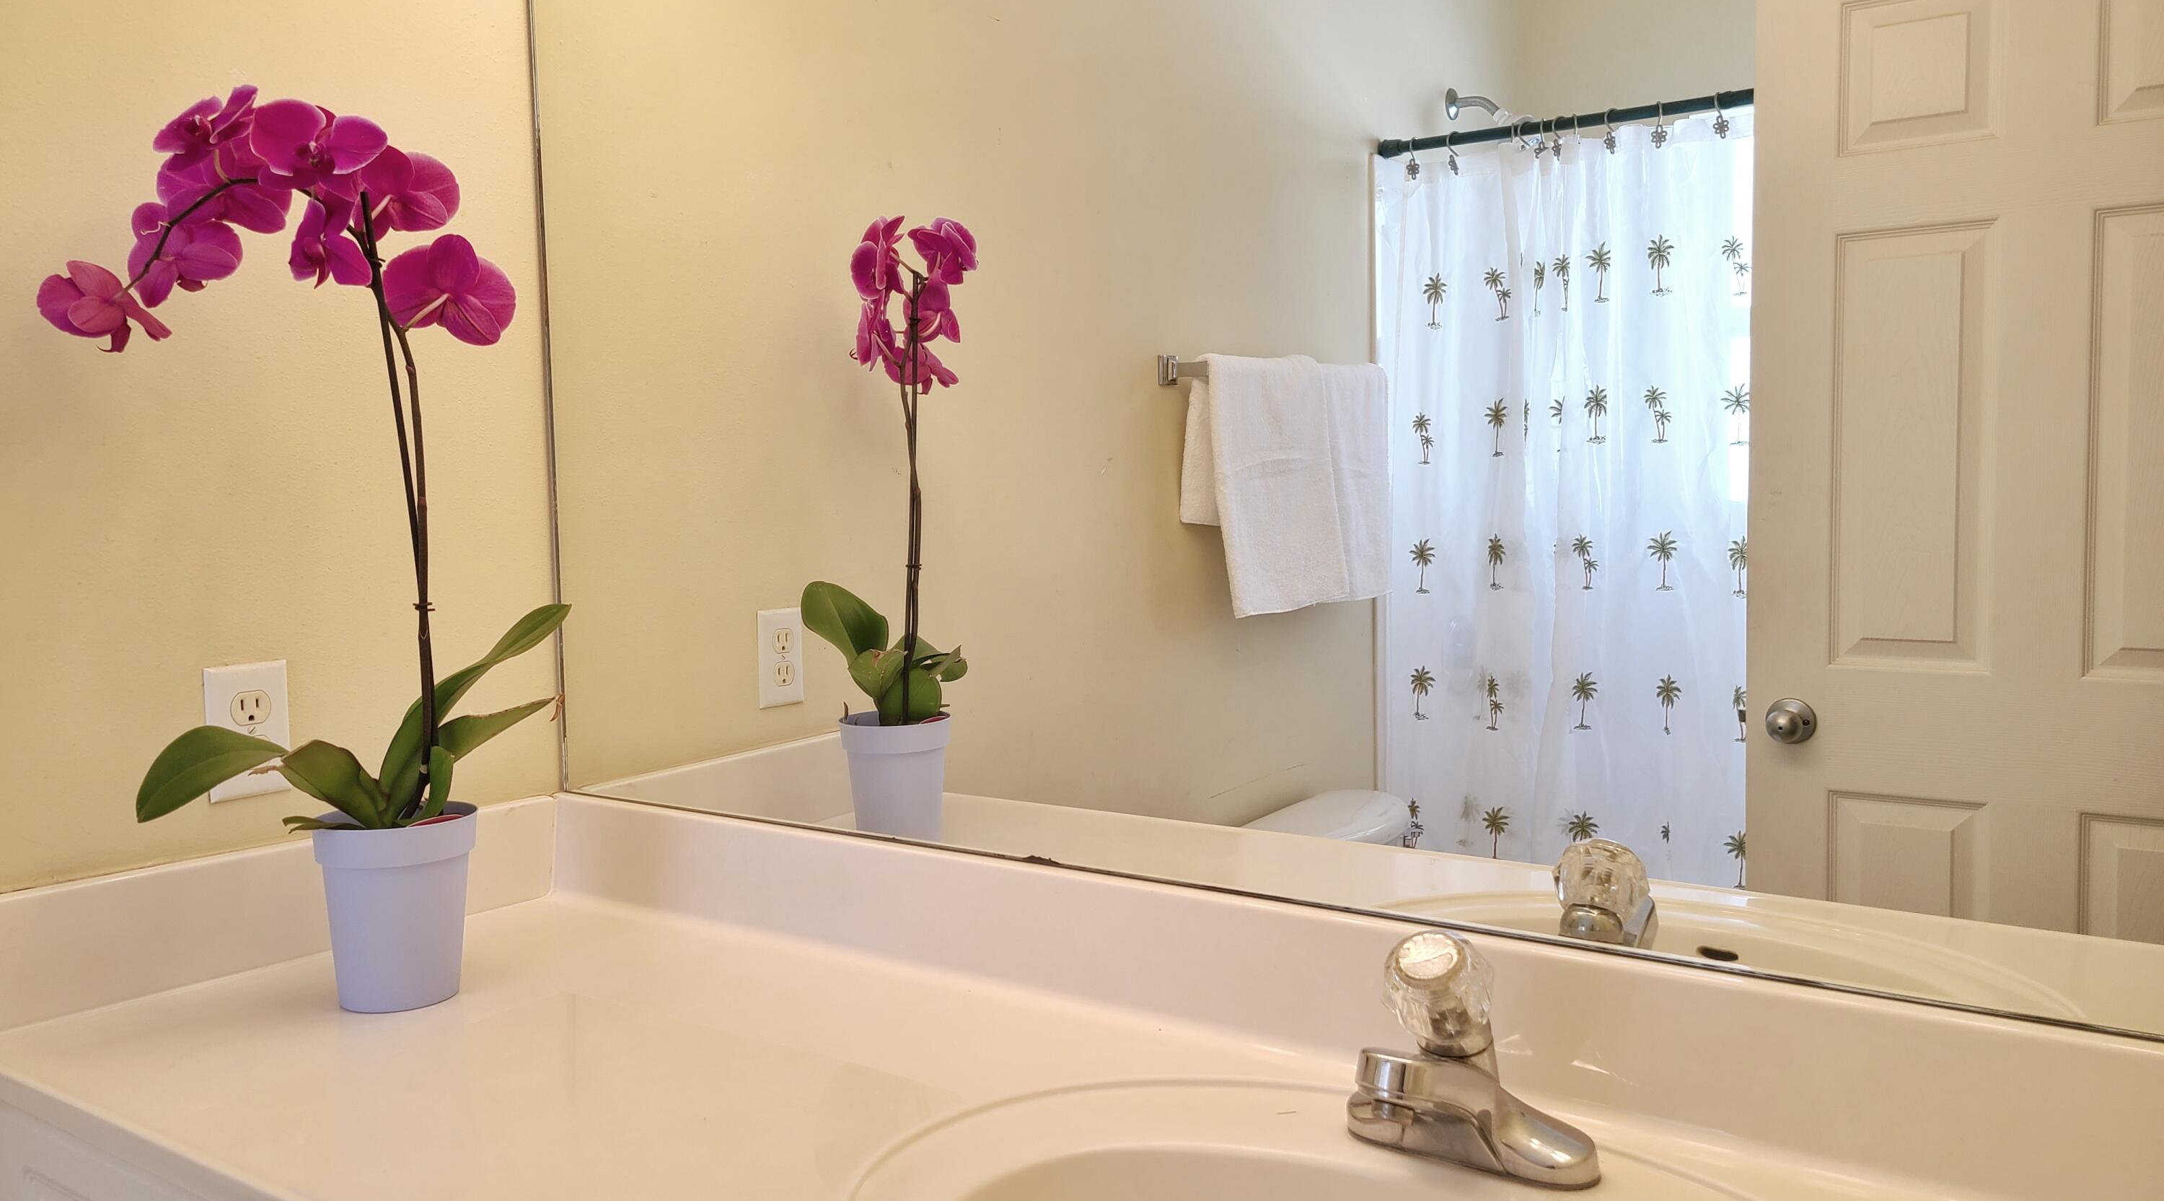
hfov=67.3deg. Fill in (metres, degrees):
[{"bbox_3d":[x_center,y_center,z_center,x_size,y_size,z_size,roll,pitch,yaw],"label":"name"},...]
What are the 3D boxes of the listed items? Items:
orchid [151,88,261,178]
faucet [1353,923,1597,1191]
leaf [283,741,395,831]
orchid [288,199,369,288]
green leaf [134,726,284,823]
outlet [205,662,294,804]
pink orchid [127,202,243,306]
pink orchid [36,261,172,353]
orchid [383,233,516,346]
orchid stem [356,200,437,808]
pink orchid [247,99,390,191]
[{"bbox_3d":[-0.626,-0.335,1.160,0.073,0.064,0.048,0,4,9],"label":"orchid"},{"bbox_3d":[0.210,0.270,0.954,0.155,0.149,0.153,2,5,35],"label":"faucet"},{"bbox_3d":[-0.568,0.143,1.243,0.050,0.077,0.088,2,5,35],"label":"leaf"},{"bbox_3d":[-0.556,-0.268,1.205,0.066,0.074,0.038,2,5,30],"label":"orchid"},{"bbox_3d":[-0.651,0.128,1.228,0.050,0.065,0.122,2,5,35],"label":"green leaf"},{"bbox_3d":[-0.715,0.112,1.392,0.007,0.114,0.070,2,5,37],"label":"outlet"},{"bbox_3d":[-0.680,-0.263,1.232,0.084,0.078,0.042,-2,5,-16],"label":"pink orchid"},{"bbox_3d":[-0.716,-0.215,1.190,0.046,0.064,0.088,1,5,25],"label":"pink orchid"},{"bbox_3d":[-0.504,-0.247,1.293,0.100,0.086,0.040,-2,5,-16],"label":"orchid"},{"bbox_3d":[-0.531,-0.067,1.263,0.033,0.478,0.042,2,5,35],"label":"orchid stem"},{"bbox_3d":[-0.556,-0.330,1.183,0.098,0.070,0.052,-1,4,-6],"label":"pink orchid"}]

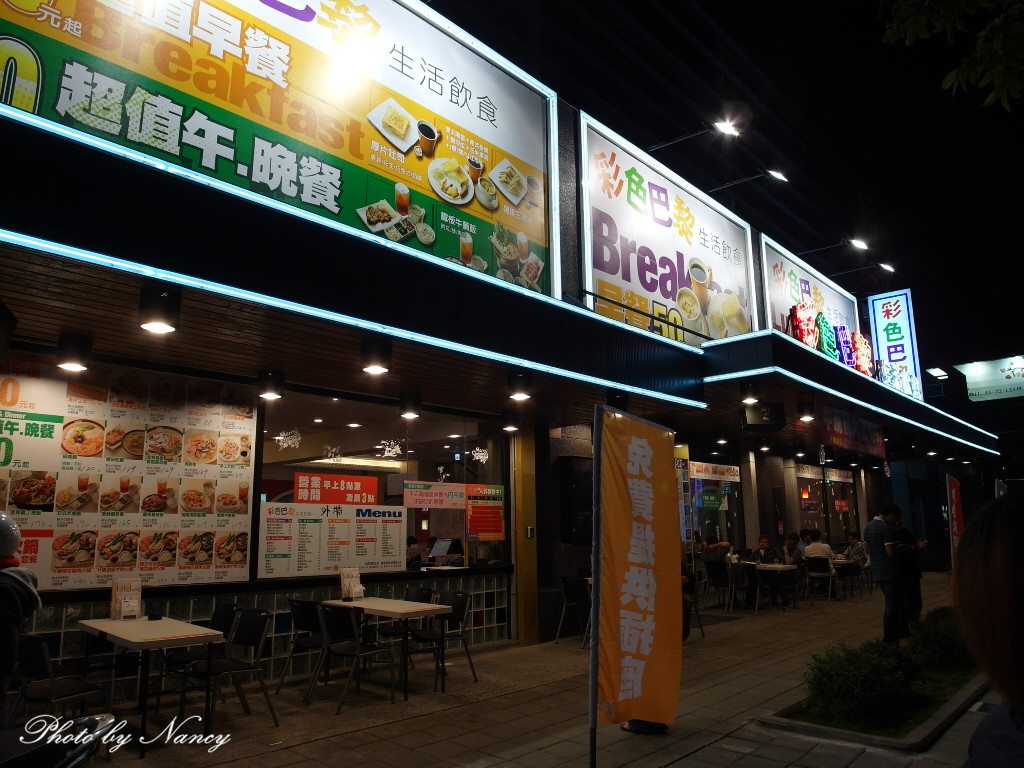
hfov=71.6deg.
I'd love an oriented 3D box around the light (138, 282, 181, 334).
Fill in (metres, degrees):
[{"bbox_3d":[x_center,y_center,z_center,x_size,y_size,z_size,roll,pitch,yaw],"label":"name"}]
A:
[{"bbox_3d":[-2.204,-0.477,4.424,0.230,0.245,0.230,-11,-16,42],"label":"light"}]

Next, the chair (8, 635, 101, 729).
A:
[{"bbox_3d":[-2.879,1.959,4.463,0.530,0.800,0.550,-9,-15,36],"label":"chair"}]

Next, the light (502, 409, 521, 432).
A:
[{"bbox_3d":[0.002,0.478,9.130,0.235,0.245,0.235,-1,-12,0],"label":"light"}]

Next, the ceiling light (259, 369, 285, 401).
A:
[{"bbox_3d":[-2.275,0.001,6.720,0.235,0.245,0.235,-11,-16,42],"label":"ceiling light"}]

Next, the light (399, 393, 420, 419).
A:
[{"bbox_3d":[-1.133,0.233,7.887,0.230,0.245,0.230,-1,-12,0],"label":"light"}]

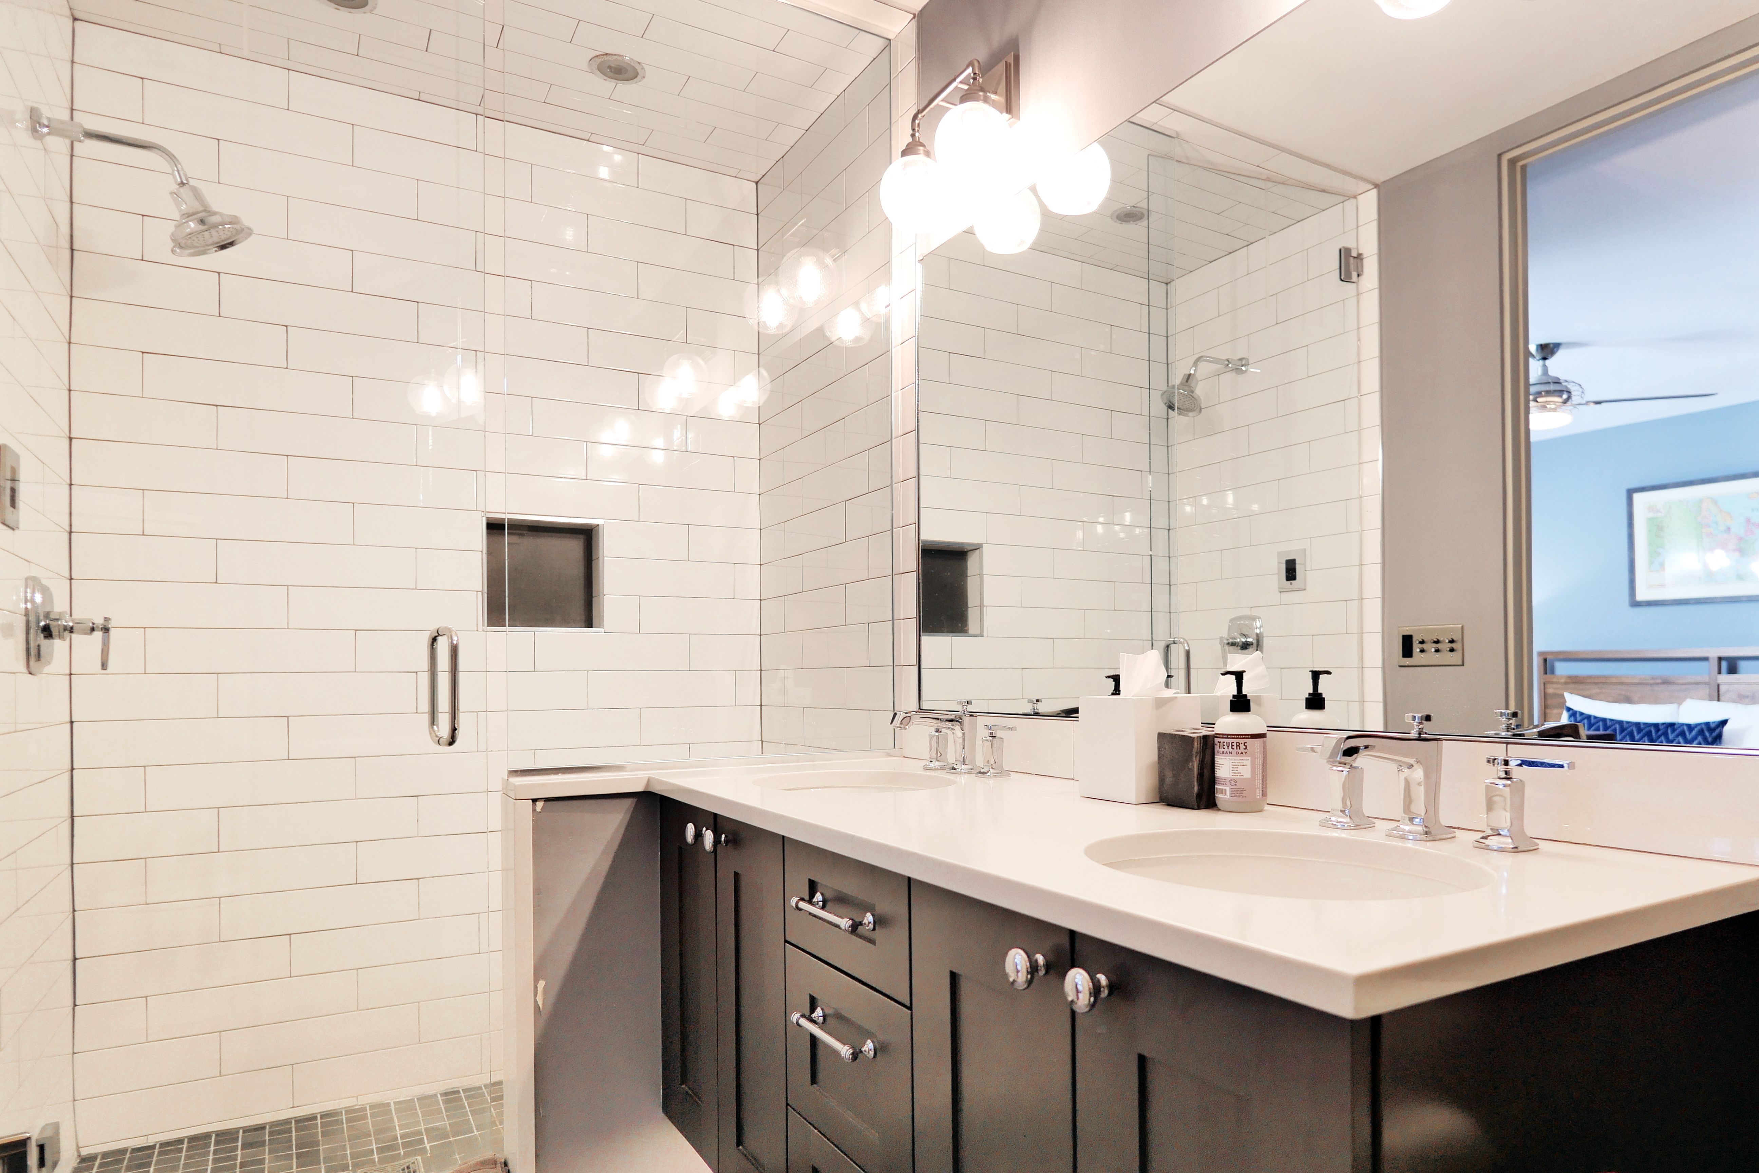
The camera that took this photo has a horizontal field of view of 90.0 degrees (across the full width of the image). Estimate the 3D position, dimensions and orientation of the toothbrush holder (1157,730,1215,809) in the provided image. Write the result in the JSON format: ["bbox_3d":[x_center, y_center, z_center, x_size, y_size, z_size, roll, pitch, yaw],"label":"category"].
[{"bbox_3d":[0.449,0.259,1.247,0.069,0.099,0.069,1,-3,-30],"label":"toothbrush holder"}]

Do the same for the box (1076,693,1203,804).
[{"bbox_3d":[0.385,0.234,1.308,0.127,0.146,0.117,1,-3,-28],"label":"box"}]

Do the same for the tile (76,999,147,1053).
[{"bbox_3d":[-1.701,0.969,1.950,0.120,0.102,0.010,1,-3,-25],"label":"tile"}]

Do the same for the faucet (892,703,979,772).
[{"bbox_3d":[0.112,0.288,1.694,0.168,0.134,0.052,1,-3,-30],"label":"faucet"}]

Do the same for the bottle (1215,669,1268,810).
[{"bbox_3d":[0.489,0.207,1.199,0.070,0.188,0.067,2,-3,-35],"label":"bottle"}]

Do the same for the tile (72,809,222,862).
[{"bbox_3d":[-1.643,0.558,1.980,0.259,0.102,0.010,1,-3,-25],"label":"tile"}]

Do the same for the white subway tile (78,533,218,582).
[{"bbox_3d":[-1.647,-0.061,1.983,0.257,0.102,0.010,1,-3,-25],"label":"white subway tile"}]

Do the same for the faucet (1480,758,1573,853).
[{"bbox_3d":[0.663,0.221,0.907,0.046,0.092,0.073,1,-3,-28],"label":"faucet"}]

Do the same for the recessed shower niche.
[{"bbox_3d":[-0.907,-0.023,2.379,0.300,0.300,0.100,1,-3,-27],"label":"recessed shower niche"}]

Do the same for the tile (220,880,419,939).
[{"bbox_3d":[-1.335,0.774,2.115,0.406,0.101,0.010,1,-3,-25],"label":"tile"}]

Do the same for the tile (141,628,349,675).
[{"bbox_3d":[-1.462,0.152,2.061,0.406,0.101,0.010,1,-3,-25],"label":"tile"}]

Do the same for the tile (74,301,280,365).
[{"bbox_3d":[-1.587,-0.574,2.009,0.397,0.101,0.010,1,-3,-25],"label":"tile"}]

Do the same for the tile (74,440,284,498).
[{"bbox_3d":[-1.585,-0.265,2.007,0.397,0.101,0.010,1,-3,-25],"label":"tile"}]

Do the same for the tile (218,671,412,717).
[{"bbox_3d":[-1.339,0.259,2.118,0.406,0.101,0.010,1,-3,-25],"label":"tile"}]

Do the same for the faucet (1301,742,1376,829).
[{"bbox_3d":[0.554,0.239,1.068,0.046,0.092,0.076,1,-3,-28],"label":"faucet"}]

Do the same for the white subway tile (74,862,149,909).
[{"bbox_3d":[-1.701,0.657,1.945,0.126,0.101,0.010,1,-3,-25],"label":"white subway tile"}]

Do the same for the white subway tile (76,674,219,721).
[{"bbox_3d":[-1.645,0.249,1.982,0.257,0.102,0.010,1,-3,-25],"label":"white subway tile"}]

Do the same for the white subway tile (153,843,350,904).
[{"bbox_3d":[-1.463,0.668,2.064,0.407,0.102,0.010,1,-3,-25],"label":"white subway tile"}]

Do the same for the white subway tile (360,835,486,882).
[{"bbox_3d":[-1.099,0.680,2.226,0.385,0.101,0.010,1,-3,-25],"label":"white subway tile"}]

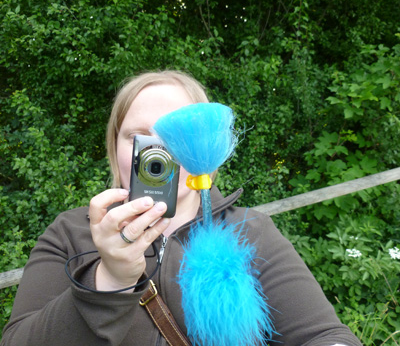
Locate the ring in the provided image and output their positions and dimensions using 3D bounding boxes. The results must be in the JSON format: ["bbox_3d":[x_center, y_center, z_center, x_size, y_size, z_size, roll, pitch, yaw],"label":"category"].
[{"bbox_3d":[-0.083,0.072,0.503,0.004,0.022,0.022,-39,0,19],"label":"ring"}]

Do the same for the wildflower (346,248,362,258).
[{"bbox_3d":[0.895,0.466,2.500,0.092,0.045,0.085,-2,8,0],"label":"wildflower"}]

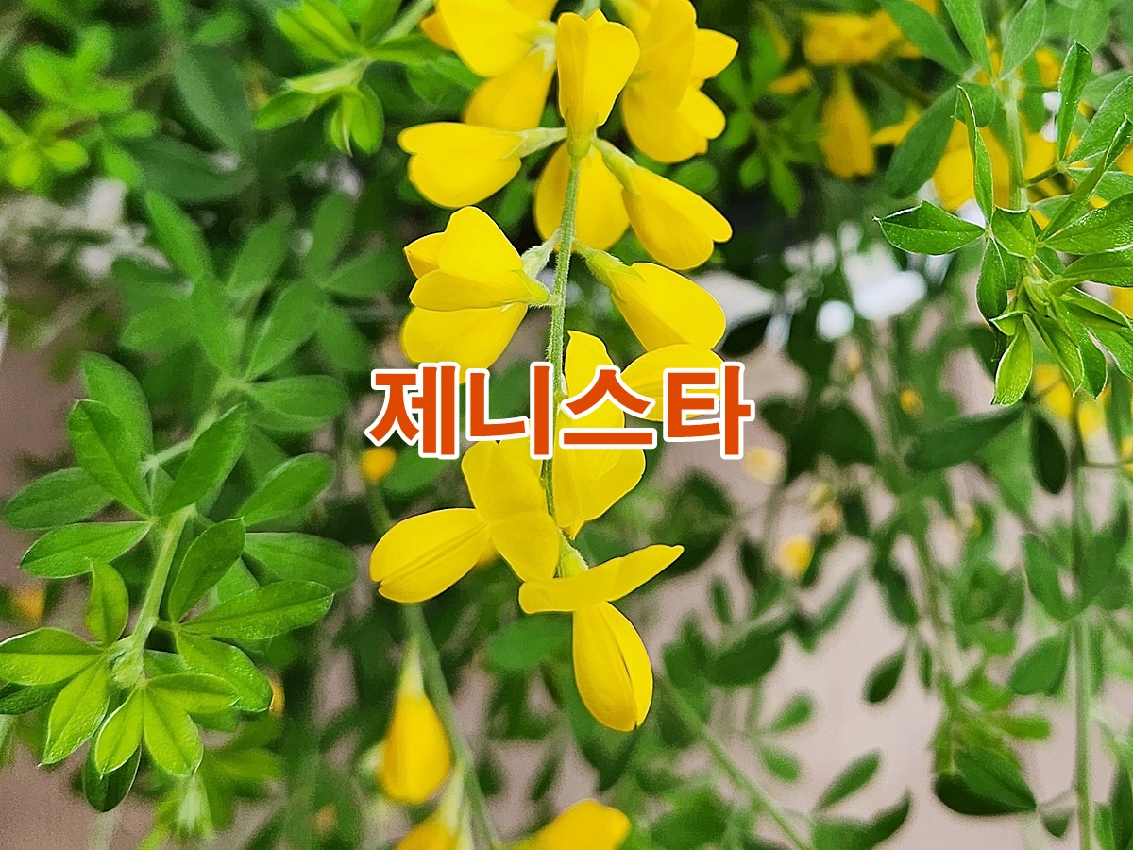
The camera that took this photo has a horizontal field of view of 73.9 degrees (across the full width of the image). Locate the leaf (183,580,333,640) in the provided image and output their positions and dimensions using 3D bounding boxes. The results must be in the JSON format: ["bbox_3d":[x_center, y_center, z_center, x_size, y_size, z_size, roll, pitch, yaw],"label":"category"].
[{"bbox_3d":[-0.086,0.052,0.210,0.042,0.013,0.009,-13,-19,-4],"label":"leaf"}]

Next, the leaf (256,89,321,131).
[{"bbox_3d":[-0.059,-0.067,0.160,0.016,0.006,0.002,-45,-11,-30],"label":"leaf"}]

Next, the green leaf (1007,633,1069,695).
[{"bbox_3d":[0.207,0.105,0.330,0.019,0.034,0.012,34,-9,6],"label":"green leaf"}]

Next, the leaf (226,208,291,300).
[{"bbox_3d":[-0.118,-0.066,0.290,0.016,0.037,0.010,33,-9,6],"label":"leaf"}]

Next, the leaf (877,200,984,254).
[{"bbox_3d":[0.072,-0.040,0.149,0.024,0.010,0.003,1,-25,-14],"label":"leaf"}]

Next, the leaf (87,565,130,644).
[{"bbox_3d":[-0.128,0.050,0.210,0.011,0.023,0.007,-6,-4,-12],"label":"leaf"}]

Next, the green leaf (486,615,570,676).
[{"bbox_3d":[-0.010,0.059,0.203,0.023,0.013,0.004,-7,-27,-13],"label":"green leaf"}]

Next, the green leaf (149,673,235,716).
[{"bbox_3d":[-0.059,0.042,0.118,0.017,0.002,0.006,5,57,17],"label":"green leaf"}]

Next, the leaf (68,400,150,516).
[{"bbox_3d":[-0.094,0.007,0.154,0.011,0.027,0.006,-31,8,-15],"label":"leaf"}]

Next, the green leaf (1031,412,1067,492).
[{"bbox_3d":[0.149,0.009,0.235,0.010,0.025,0.004,-16,0,10],"label":"green leaf"}]

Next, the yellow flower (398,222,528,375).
[{"bbox_3d":[-0.015,-0.019,0.112,0.014,0.021,0.014,-12,13,-29],"label":"yellow flower"}]

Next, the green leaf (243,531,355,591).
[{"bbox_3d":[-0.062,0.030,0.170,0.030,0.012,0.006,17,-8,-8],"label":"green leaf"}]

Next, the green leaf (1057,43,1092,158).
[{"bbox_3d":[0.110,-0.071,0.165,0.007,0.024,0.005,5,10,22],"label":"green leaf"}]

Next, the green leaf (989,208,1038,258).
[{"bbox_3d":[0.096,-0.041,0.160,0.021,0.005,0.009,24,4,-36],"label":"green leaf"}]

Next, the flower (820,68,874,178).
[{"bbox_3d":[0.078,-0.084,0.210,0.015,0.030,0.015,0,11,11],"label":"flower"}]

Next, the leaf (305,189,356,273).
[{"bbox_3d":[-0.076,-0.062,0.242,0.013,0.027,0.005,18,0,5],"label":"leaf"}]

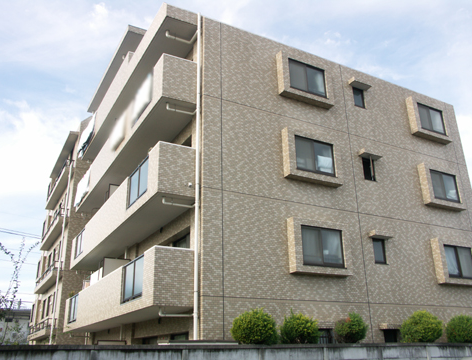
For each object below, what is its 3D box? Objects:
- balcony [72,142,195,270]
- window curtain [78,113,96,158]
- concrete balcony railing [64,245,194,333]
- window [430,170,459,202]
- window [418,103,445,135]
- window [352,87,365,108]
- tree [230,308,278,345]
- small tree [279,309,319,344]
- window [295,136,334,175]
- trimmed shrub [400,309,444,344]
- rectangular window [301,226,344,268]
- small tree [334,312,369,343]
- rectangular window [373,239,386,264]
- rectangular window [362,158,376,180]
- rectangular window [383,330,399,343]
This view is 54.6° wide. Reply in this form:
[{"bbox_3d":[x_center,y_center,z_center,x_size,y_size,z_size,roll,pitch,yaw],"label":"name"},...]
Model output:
[{"bbox_3d":[-4.315,1.632,16.737,1.120,1.400,11.720,10,-24,-27],"label":"balcony"},{"bbox_3d":[-7.111,-2.158,21.989,0.180,1.200,2.700,10,-24,-27],"label":"window curtain"},{"bbox_3d":[-4.258,4.205,15.755,1.120,1.370,11.720,10,-24,-27],"label":"concrete balcony railing"},{"bbox_3d":[7.712,0.239,16.822,1.420,1.120,0.120,10,-24,-27],"label":"window"},{"bbox_3d":[7.551,-2.324,17.638,1.250,1.000,0.100,10,-24,-27],"label":"window"},{"bbox_3d":[4.435,-2.943,16.438,0.470,0.750,0.100,10,-24,-27],"label":"window"},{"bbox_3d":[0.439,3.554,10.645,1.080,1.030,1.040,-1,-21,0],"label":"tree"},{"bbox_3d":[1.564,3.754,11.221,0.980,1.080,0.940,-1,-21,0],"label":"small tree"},{"bbox_3d":[2.456,-0.722,14.091,1.480,1.120,0.120,10,-24,-27],"label":"window"},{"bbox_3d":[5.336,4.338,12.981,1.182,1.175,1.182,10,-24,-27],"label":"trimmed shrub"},{"bbox_3d":[2.487,1.890,12.971,1.460,1.110,0.100,10,-24,-27],"label":"rectangular window"},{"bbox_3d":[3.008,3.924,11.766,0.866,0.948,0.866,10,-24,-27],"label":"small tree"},{"bbox_3d":[4.552,2.267,14.442,0.470,0.790,0.100,10,-24,-27],"label":"rectangular window"},{"bbox_3d":[4.511,-0.353,15.456,0.480,0.790,0.100,10,-24,-27],"label":"rectangular window"},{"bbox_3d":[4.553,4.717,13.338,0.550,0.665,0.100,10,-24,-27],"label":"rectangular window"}]

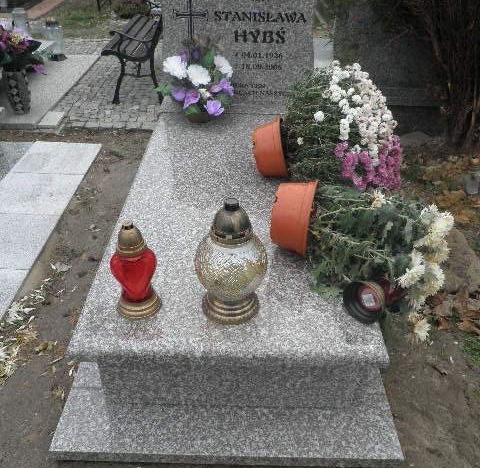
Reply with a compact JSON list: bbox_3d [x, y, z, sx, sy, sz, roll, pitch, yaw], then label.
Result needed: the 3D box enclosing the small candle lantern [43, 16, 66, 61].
[{"bbox_3d":[-1.574,-1.654,4.229,0.150,0.325,0.150,1,36,0],"label":"small candle lantern"}]

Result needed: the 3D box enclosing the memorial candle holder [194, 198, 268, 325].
[{"bbox_3d":[-0.024,0.064,1.393,0.206,0.358,0.206,1,35,0],"label":"memorial candle holder"}]

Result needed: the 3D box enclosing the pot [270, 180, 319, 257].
[{"bbox_3d":[0.184,-0.059,1.664,0.135,0.254,0.254,10,36,12],"label":"pot"}]

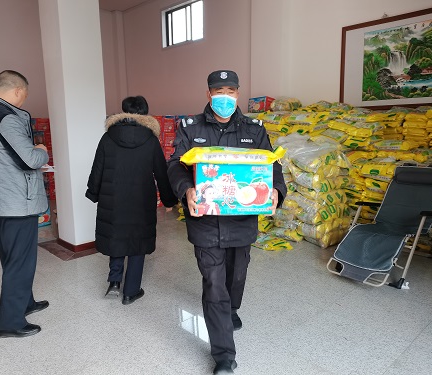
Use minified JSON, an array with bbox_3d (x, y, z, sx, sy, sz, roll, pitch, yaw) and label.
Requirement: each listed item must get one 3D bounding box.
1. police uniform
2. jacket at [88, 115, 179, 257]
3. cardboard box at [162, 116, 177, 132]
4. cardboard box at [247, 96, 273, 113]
[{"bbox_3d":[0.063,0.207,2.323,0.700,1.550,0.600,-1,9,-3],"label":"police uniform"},{"bbox_3d":[-0.650,-0.014,2.934,0.700,1.100,0.460,1,9,8],"label":"jacket"},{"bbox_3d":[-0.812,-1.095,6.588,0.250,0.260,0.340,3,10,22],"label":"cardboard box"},{"bbox_3d":[0.797,-1.428,6.524,0.260,0.255,0.380,-10,13,-43],"label":"cardboard box"}]

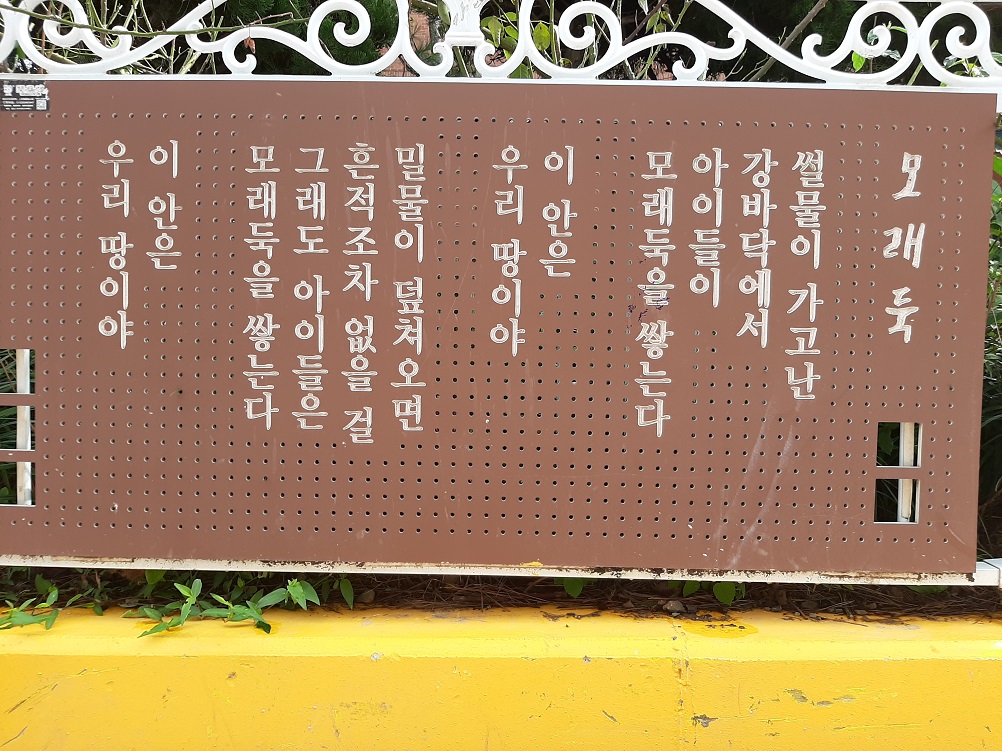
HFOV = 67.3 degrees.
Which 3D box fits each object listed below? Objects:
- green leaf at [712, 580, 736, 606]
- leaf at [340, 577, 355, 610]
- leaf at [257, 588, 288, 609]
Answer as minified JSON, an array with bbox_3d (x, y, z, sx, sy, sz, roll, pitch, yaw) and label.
[{"bbox_3d":[0.432,0.419,1.450,0.044,0.052,0.018,1,2,0],"label":"green leaf"},{"bbox_3d":[-0.284,0.404,1.390,0.026,0.061,0.016,1,2,0],"label":"leaf"},{"bbox_3d":[-0.407,0.397,1.340,0.057,0.036,0.030,1,2,0],"label":"leaf"}]

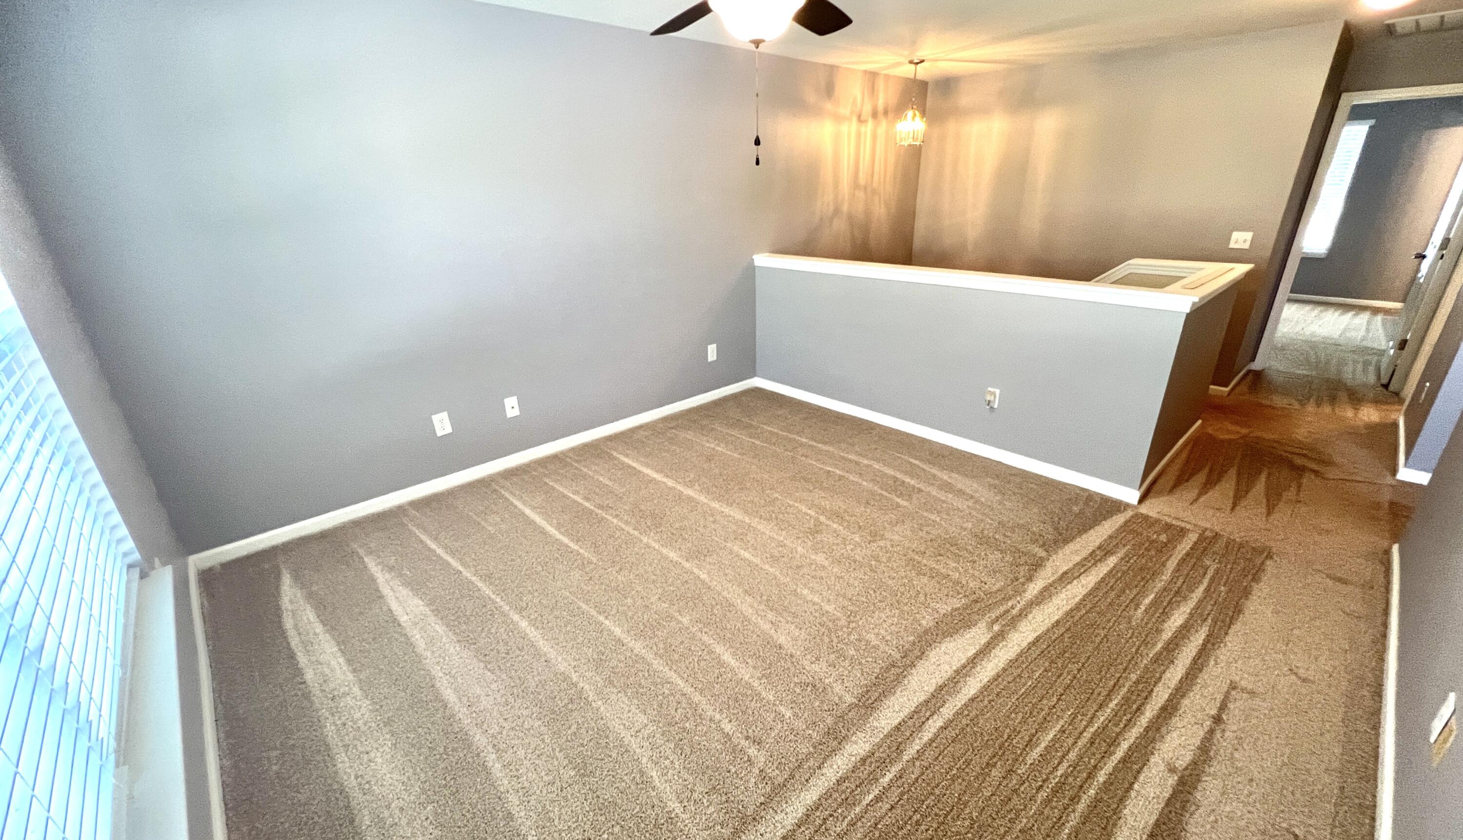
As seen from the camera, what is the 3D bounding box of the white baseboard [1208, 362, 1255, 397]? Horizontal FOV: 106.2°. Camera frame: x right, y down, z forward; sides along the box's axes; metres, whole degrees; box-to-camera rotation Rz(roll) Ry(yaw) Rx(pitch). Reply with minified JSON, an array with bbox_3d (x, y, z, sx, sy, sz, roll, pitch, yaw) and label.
[{"bbox_3d":[4.019,-0.359,4.419,1.020,0.075,0.100,-20,28,-37],"label":"white baseboard"}]

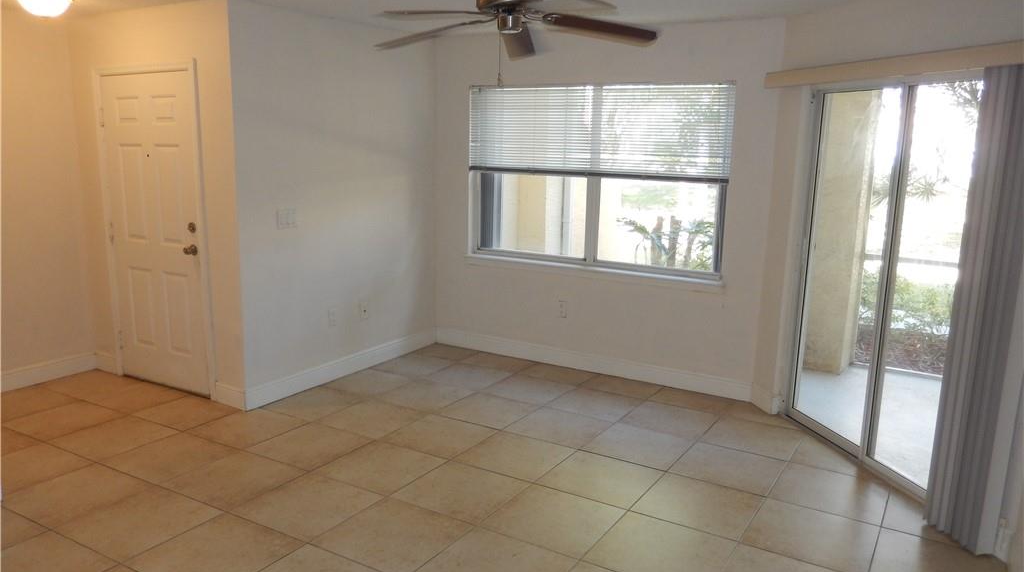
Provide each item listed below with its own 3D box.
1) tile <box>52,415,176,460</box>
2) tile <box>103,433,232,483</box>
[{"bbox_3d":[-2.233,0.844,4.167,0.493,0.010,0.500,7,12,30],"label":"tile"},{"bbox_3d":[-1.770,0.891,3.860,0.492,0.010,0.492,7,12,31],"label":"tile"}]

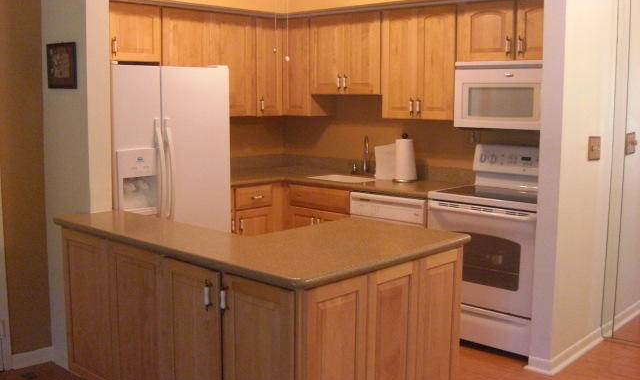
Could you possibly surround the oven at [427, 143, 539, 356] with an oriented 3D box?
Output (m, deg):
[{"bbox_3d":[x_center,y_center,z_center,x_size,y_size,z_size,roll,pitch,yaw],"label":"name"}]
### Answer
[{"bbox_3d":[1.160,0.347,4.477,0.747,1.188,0.643,7,10,41],"label":"oven"}]

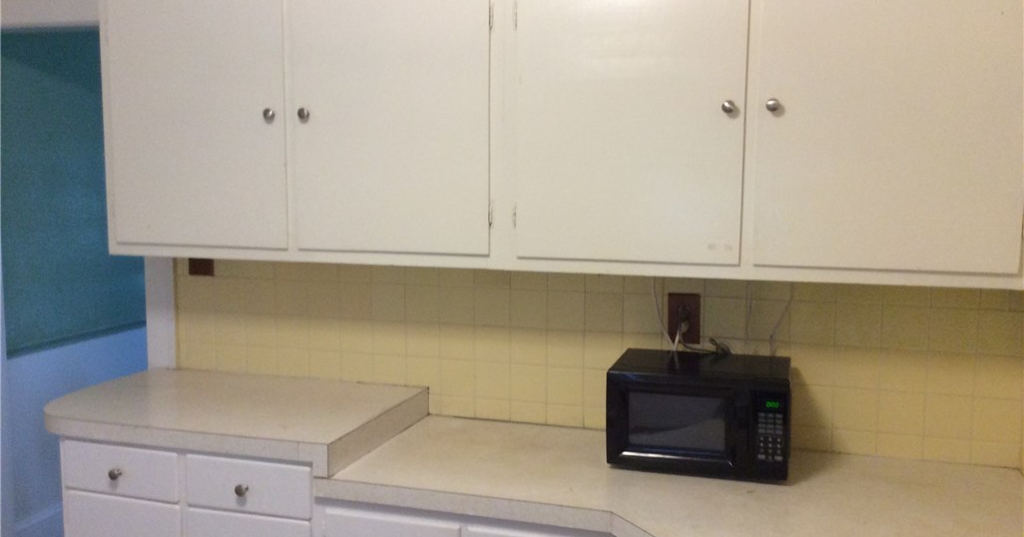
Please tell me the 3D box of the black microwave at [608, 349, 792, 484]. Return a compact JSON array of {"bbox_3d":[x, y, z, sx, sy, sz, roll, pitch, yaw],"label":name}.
[{"bbox_3d":[0.488,0.366,2.430,0.437,0.250,0.320,2,6,16],"label":"black microwave"}]

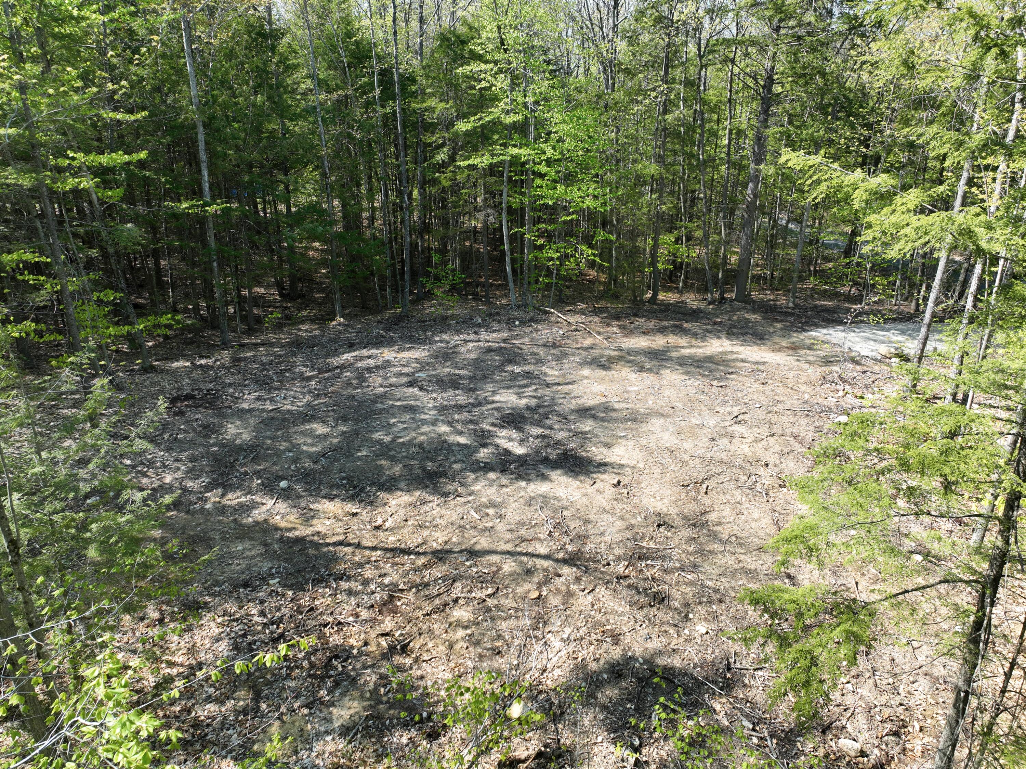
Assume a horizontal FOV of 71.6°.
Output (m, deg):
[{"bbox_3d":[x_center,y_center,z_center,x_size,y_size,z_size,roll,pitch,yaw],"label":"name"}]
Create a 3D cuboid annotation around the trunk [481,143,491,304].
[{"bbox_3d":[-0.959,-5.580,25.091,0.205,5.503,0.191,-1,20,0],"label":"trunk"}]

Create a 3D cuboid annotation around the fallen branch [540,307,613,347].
[{"bbox_3d":[1.962,-1.975,22.963,0.350,0.220,5.092,-8,21,-21],"label":"fallen branch"}]

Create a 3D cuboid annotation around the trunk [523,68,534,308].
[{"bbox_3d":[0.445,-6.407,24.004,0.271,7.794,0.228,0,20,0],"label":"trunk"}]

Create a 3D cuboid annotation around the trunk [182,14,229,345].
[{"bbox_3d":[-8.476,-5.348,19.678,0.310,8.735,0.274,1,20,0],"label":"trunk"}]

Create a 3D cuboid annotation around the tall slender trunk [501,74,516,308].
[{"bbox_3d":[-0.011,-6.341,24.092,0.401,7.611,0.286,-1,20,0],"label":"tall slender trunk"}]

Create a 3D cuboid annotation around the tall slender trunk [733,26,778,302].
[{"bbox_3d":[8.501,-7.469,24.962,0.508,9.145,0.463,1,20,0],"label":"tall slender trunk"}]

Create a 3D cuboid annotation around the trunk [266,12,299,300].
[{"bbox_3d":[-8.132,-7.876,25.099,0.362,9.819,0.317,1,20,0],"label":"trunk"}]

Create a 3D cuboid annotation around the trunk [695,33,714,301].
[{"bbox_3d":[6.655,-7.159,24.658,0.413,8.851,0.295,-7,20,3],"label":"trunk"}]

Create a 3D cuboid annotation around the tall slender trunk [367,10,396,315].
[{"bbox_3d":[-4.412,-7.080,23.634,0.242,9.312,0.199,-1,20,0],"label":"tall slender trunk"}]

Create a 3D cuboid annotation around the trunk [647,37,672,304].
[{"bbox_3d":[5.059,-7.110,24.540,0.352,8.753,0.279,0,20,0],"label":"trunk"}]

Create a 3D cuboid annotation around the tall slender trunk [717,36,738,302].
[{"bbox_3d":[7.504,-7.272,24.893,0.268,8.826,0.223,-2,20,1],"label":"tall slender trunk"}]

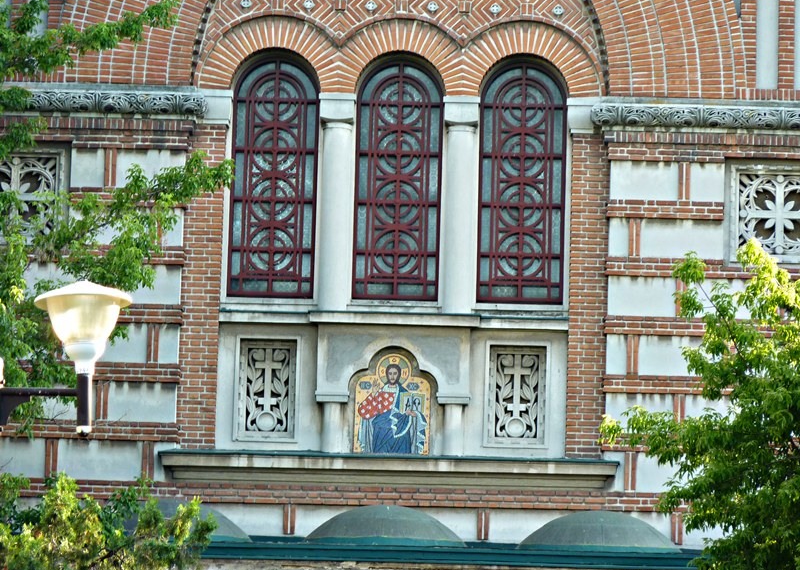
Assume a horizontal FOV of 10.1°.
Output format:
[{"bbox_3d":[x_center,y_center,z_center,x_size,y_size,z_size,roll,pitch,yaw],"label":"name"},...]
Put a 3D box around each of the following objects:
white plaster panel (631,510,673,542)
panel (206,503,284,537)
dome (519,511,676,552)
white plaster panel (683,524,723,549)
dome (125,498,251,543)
[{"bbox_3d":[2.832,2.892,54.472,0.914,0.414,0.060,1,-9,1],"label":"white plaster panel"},{"bbox_3d":[-1.880,2.838,54.580,0.988,0.415,0.060,1,-9,1],"label":"panel"},{"bbox_3d":[2.354,2.994,54.133,1.923,0.580,1.885,1,-11,2],"label":"dome"},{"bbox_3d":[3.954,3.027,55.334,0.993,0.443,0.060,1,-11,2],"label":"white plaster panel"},{"bbox_3d":[-2.739,2.835,54.311,1.958,0.580,1.920,1,-11,2],"label":"dome"}]

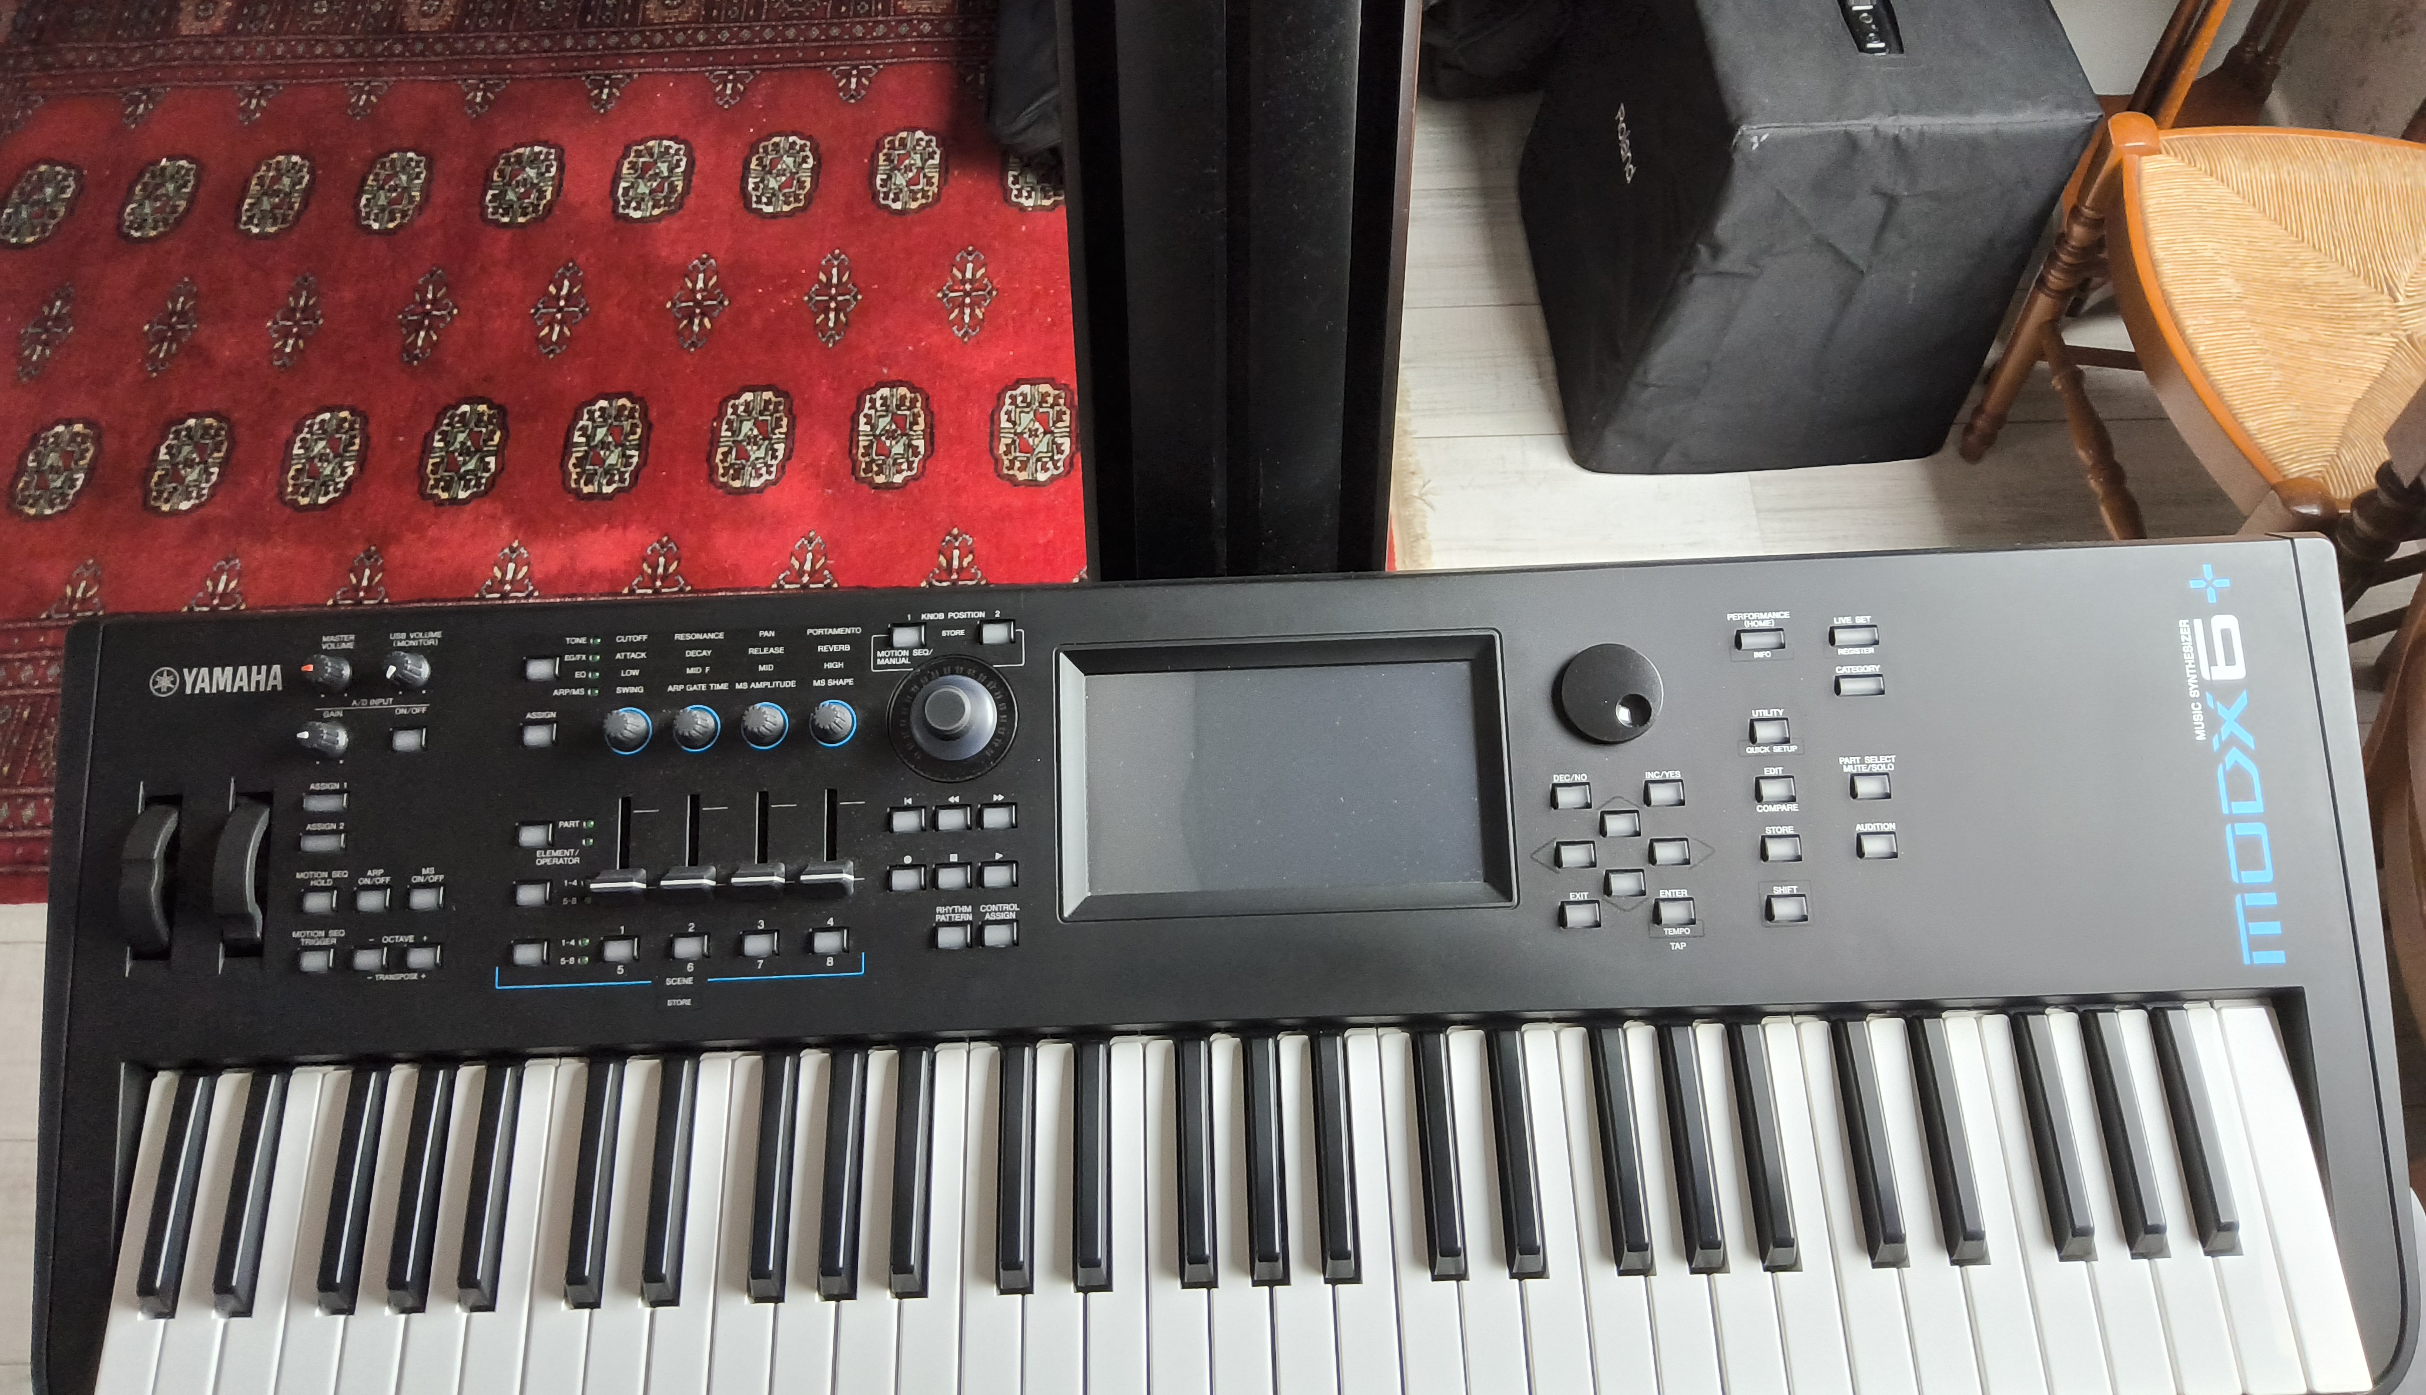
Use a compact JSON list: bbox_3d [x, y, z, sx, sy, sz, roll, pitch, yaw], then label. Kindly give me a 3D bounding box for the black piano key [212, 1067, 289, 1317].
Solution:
[{"bbox_3d":[-0.375,0.192,0.682,0.013,0.012,0.093,-2,68,1],"label":"black piano key"}]

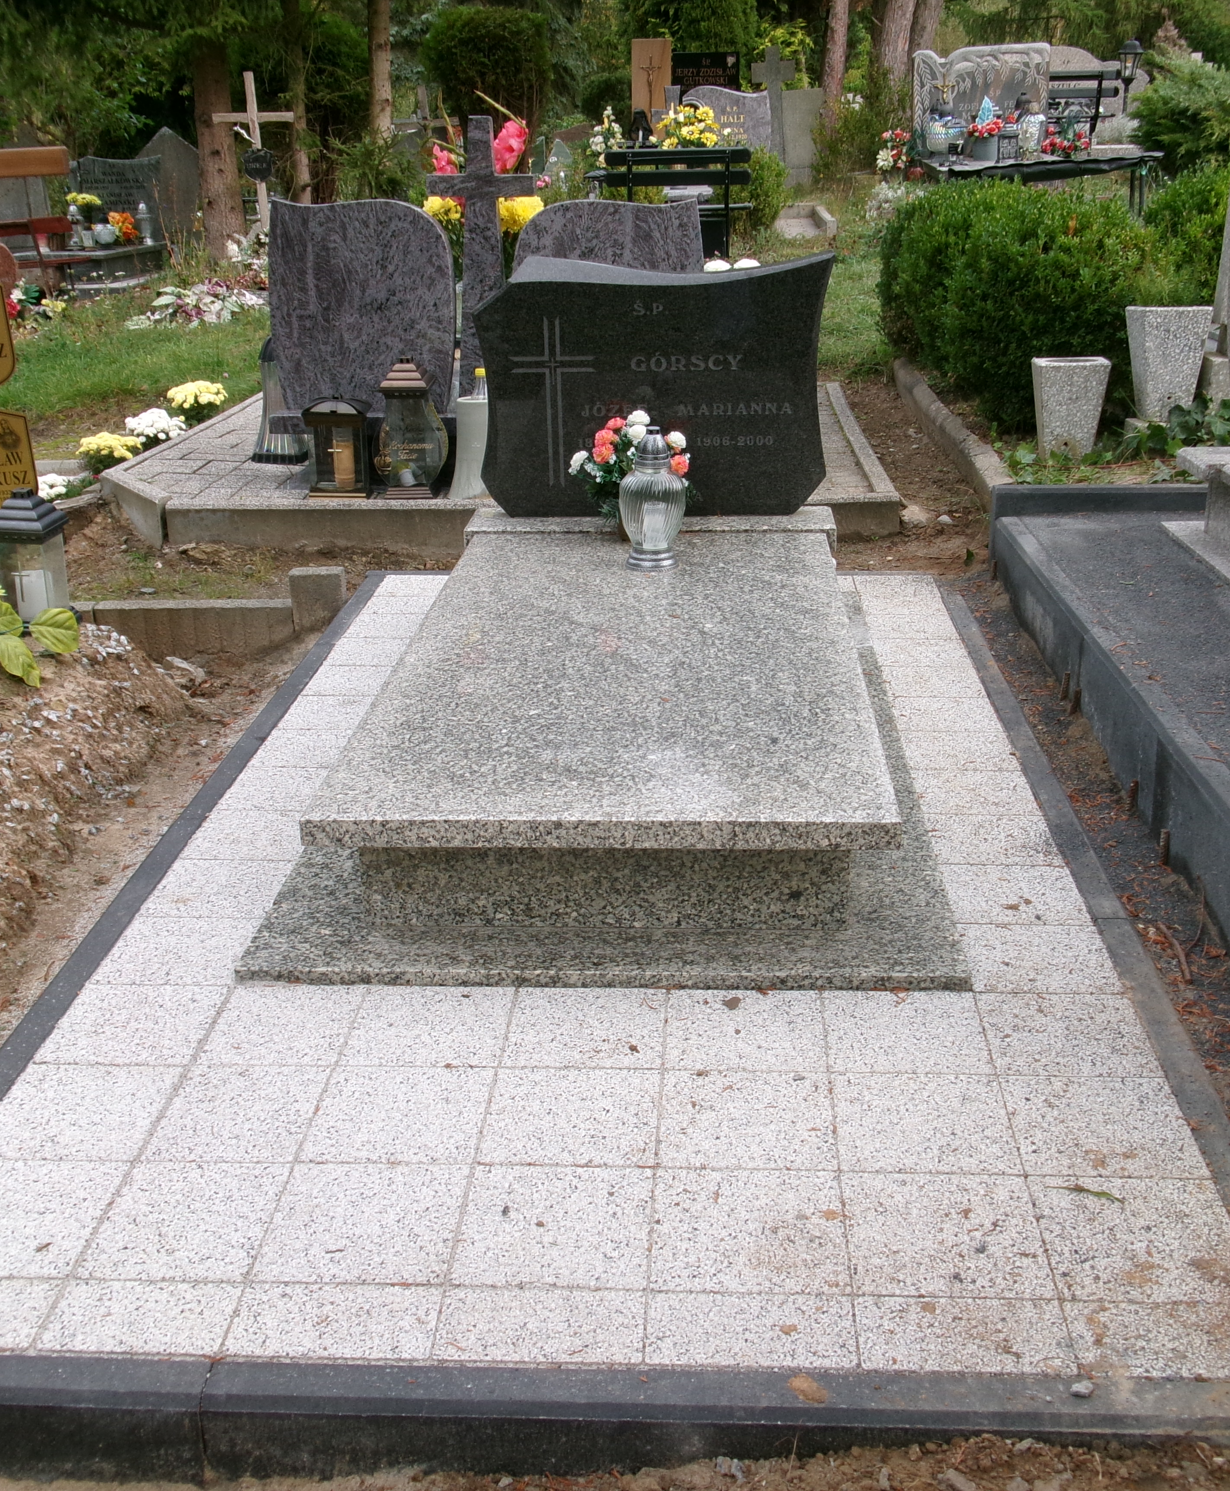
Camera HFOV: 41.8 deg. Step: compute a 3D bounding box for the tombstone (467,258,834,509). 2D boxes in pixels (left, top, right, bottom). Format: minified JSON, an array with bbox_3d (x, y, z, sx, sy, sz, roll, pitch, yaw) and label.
[{"bbox_3d":[0.111,-1.029,4.592,0.995,0.738,0.110,0,21,4],"label":"tombstone"}]

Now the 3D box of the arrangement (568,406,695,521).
[{"bbox_3d":[0.033,-0.618,3.567,0.258,0.255,0.220,1,21,3],"label":"arrangement"}]

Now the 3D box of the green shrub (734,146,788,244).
[{"bbox_3d":[1.203,-4.882,14.238,0.660,0.790,0.640,1,21,3],"label":"green shrub"}]

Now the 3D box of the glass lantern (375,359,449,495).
[{"bbox_3d":[-0.549,-0.850,4.323,0.165,0.356,0.165,1,21,2],"label":"glass lantern"}]

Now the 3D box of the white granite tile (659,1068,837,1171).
[{"bbox_3d":[0.191,0.556,2.335,0.248,0.030,0.246,0,21,4],"label":"white granite tile"}]

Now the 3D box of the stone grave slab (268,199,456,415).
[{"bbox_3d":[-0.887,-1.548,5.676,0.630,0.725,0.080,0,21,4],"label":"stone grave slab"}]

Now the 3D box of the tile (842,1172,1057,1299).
[{"bbox_3d":[0.426,0.644,2.085,0.248,0.030,0.246,0,21,4],"label":"tile"}]

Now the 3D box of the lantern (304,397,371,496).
[{"bbox_3d":[-0.754,-0.811,4.372,0.170,0.262,0.165,-1,21,-2],"label":"lantern"}]

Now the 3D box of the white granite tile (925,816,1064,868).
[{"bbox_3d":[0.755,0.202,3.232,0.243,0.030,0.246,0,21,4],"label":"white granite tile"}]

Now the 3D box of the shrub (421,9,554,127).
[{"bbox_3d":[-1.209,-6.290,14.989,1.280,1.300,1.200,-3,21,-3],"label":"shrub"}]

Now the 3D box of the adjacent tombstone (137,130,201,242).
[{"bbox_3d":[-3.050,-3.807,10.964,0.500,0.870,0.140,0,21,4],"label":"adjacent tombstone"}]

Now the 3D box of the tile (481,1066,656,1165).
[{"bbox_3d":[-0.050,0.456,1.930,0.206,0.027,0.201,0,21,4],"label":"tile"}]

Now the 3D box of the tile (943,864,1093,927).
[{"bbox_3d":[0.739,0.290,2.999,0.243,0.030,0.246,0,21,4],"label":"tile"}]

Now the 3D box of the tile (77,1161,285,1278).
[{"bbox_3d":[-0.466,0.530,1.766,0.181,0.027,0.202,0,21,4],"label":"tile"}]

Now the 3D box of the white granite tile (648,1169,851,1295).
[{"bbox_3d":[0.140,0.512,1.671,0.200,0.025,0.200,0,21,4],"label":"white granite tile"}]

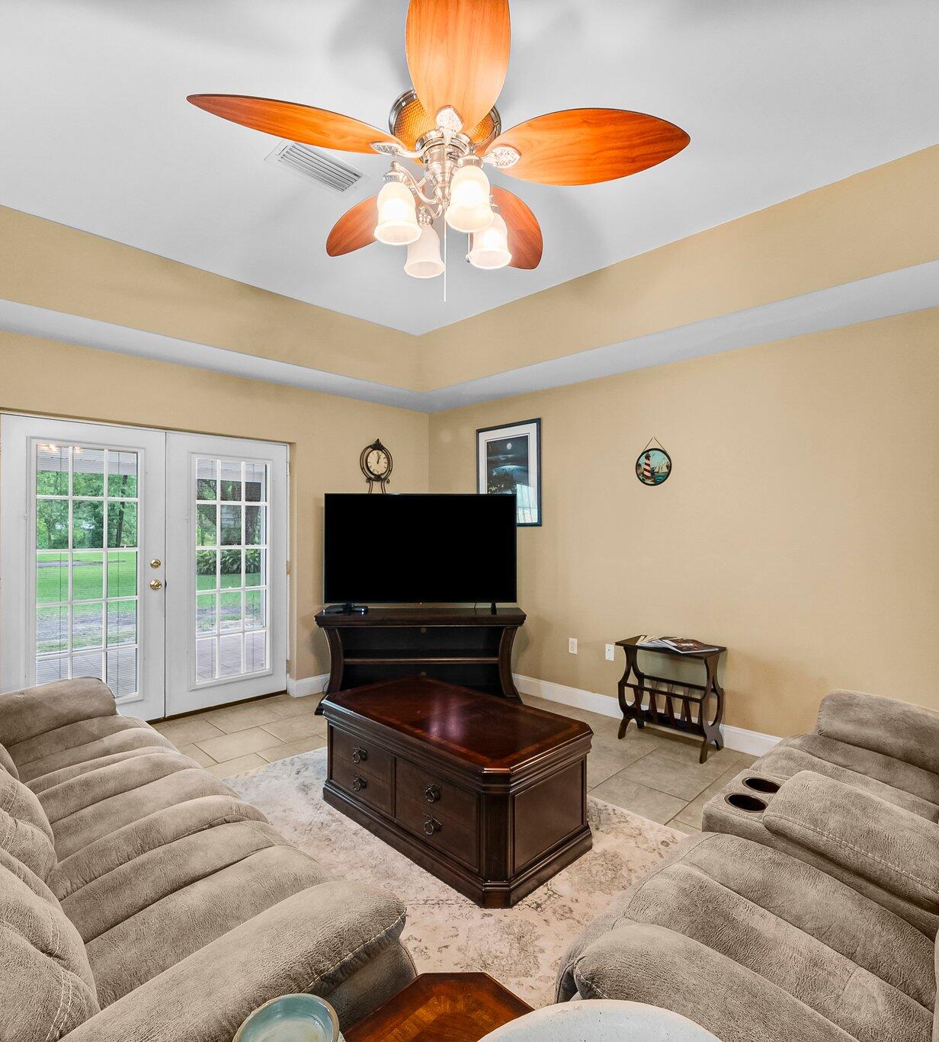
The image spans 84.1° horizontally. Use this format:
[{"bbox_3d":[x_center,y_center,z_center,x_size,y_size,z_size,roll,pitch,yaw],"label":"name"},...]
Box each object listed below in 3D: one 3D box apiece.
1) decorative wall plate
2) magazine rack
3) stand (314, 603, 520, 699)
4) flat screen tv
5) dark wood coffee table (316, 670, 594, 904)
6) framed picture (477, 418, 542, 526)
[{"bbox_3d":[1.257,-0.369,3.580,0.263,0.257,0.020,1,1,45],"label":"decorative wall plate"},{"bbox_3d":[1.283,1.125,3.351,0.555,0.628,0.365,1,1,45],"label":"magazine rack"},{"bbox_3d":[-0.373,1.065,4.037,1.550,0.730,0.380,0,0,-2],"label":"stand"},{"bbox_3d":[-0.378,0.218,3.998,1.477,0.848,0.080,0,0,-2],"label":"flat screen tv"},{"bbox_3d":[-0.124,1.184,2.527,1.275,0.507,0.701,1,1,45],"label":"dark wood coffee table"},{"bbox_3d":[0.313,-0.399,4.501,0.723,0.880,0.030,1,1,45],"label":"framed picture"}]

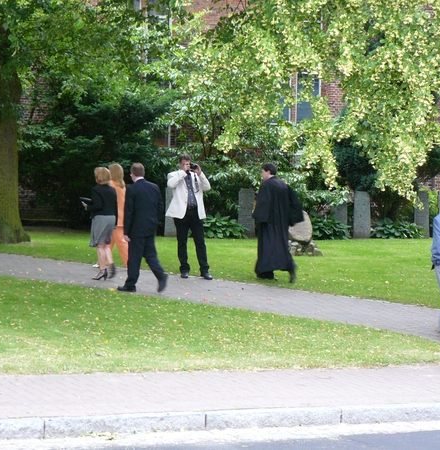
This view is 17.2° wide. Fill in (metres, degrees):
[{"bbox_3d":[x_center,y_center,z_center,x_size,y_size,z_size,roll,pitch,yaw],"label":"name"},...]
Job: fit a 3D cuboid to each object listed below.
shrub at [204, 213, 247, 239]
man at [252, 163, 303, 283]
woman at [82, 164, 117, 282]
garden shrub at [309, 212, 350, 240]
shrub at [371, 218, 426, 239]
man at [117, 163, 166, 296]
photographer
[{"bbox_3d":[0.049,0.015,28.800,0.980,0.524,0.850,1,3,0],"label":"shrub"},{"bbox_3d":[0.837,-0.036,21.200,0.660,1.718,0.620,2,3,30],"label":"man"},{"bbox_3d":[-1.707,-0.021,20.800,0.480,1.614,0.450,3,4,42],"label":"woman"},{"bbox_3d":[2.146,0.025,28.800,0.880,0.544,0.800,1,3,0],"label":"garden shrub"},{"bbox_3d":[3.531,0.074,28.800,1.080,0.405,0.900,1,3,0],"label":"shrub"},{"bbox_3d":[-1.059,0.034,19.900,0.650,1.763,0.560,3,4,42],"label":"man"},{"bbox_3d":[-0.445,-0.120,20.900,0.640,1.790,0.450,0,3,-18],"label":"photographer"}]

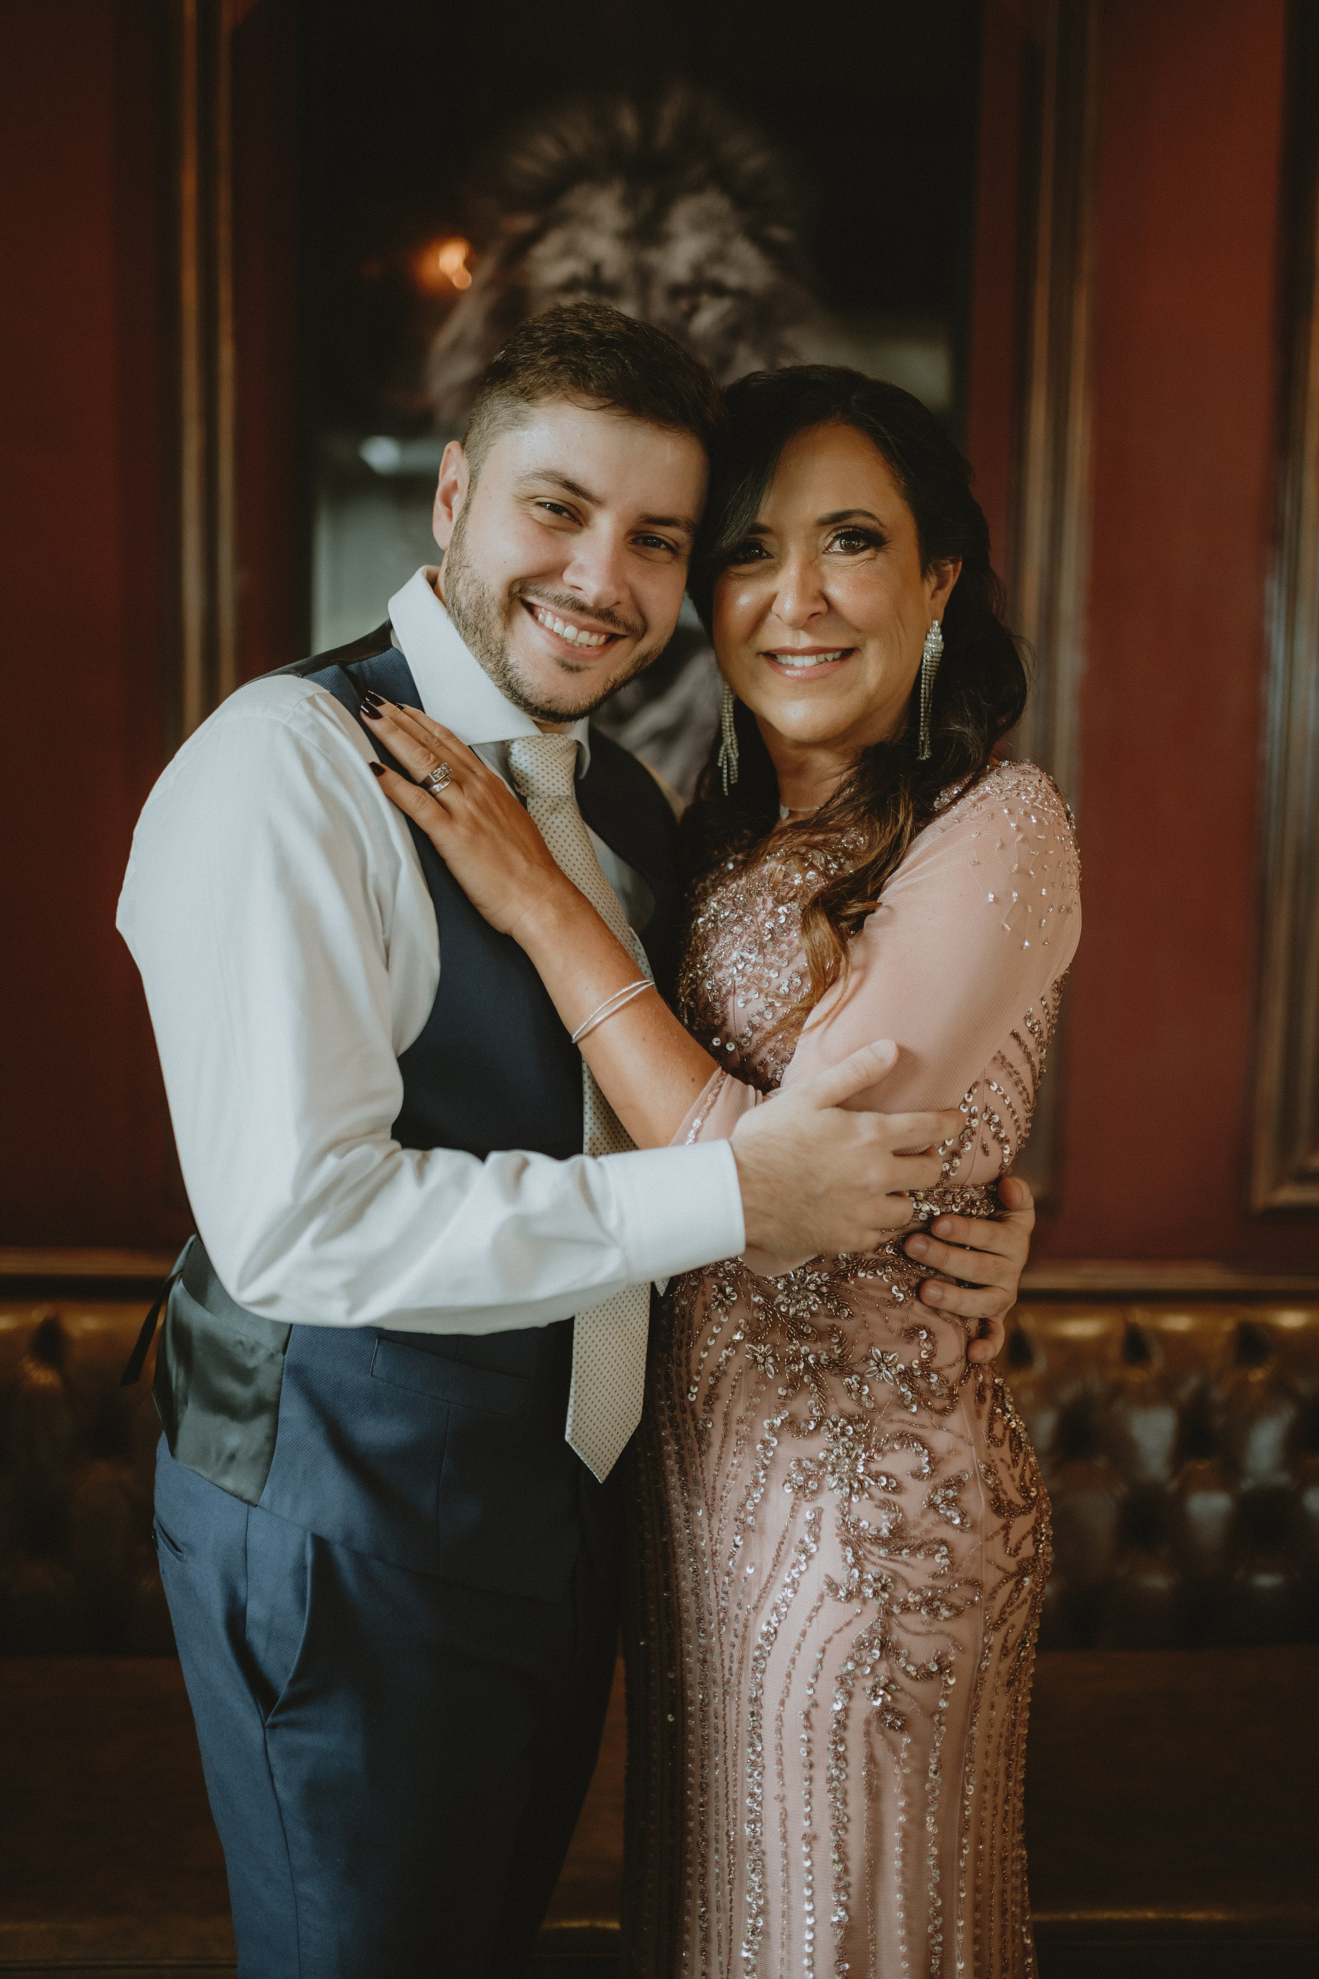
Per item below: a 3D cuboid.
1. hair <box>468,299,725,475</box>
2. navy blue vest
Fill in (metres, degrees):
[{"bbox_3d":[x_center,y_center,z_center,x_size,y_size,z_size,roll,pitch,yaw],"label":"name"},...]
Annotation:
[{"bbox_3d":[-0.048,-0.368,1.235,0.168,0.150,0.200,16,4,-16],"label":"hair"},{"bbox_3d":[-0.152,0.076,1.280,0.280,0.620,0.380,9,5,40],"label":"navy blue vest"}]

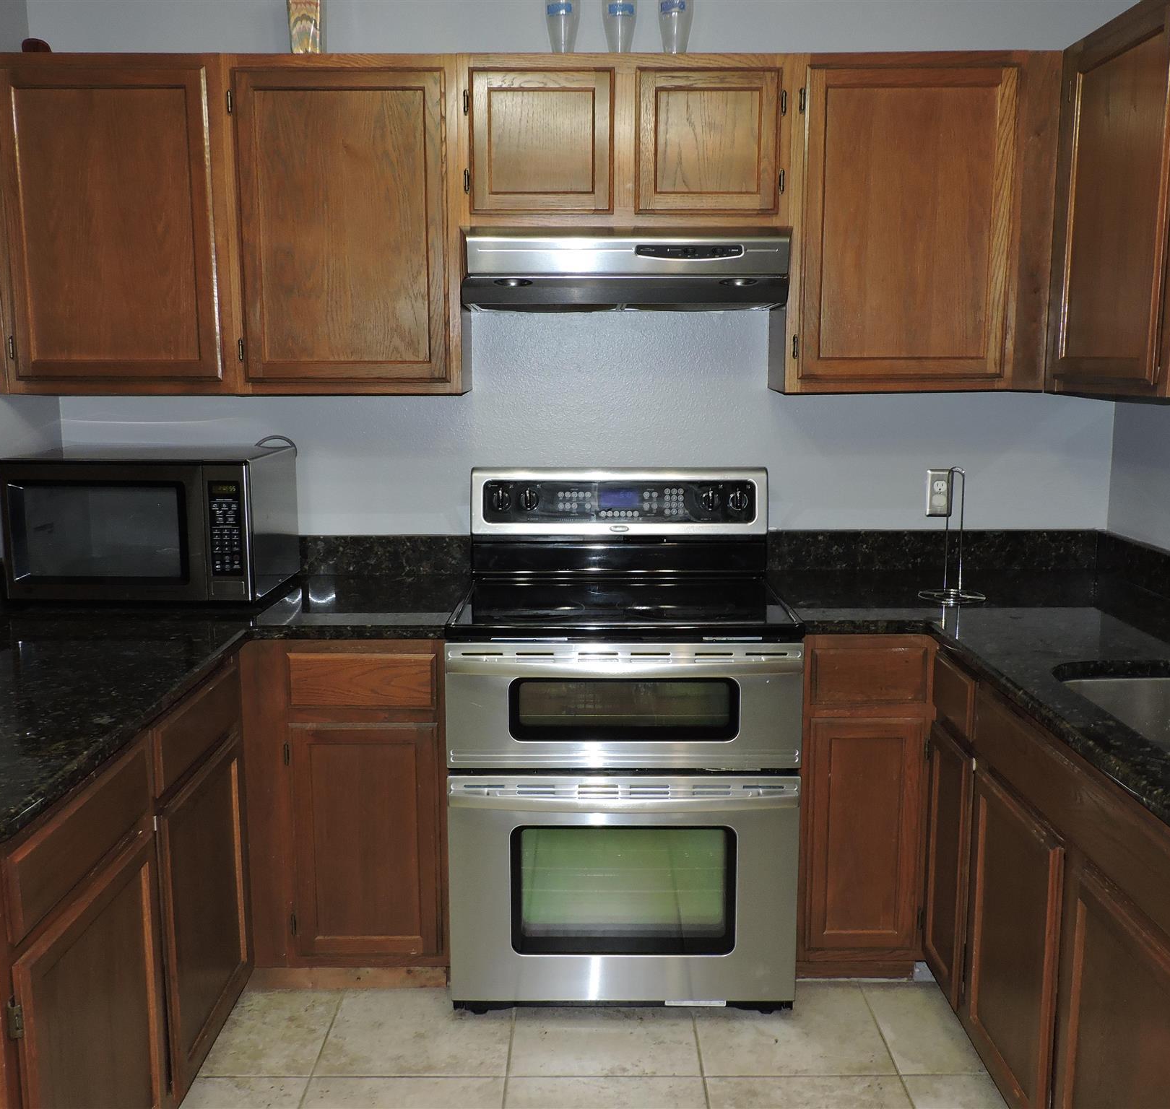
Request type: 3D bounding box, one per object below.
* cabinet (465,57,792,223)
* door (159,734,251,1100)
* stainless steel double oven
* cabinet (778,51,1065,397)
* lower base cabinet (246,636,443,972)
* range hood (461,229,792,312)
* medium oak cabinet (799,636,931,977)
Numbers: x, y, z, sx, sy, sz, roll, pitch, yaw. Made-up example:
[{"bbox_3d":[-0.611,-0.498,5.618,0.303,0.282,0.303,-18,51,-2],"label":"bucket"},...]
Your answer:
[{"bbox_3d":[0.092,-0.964,2.862,0.765,0.382,0.330,0,10,0],"label":"cabinet"},{"bbox_3d":[-0.749,0.688,2.366,0.020,0.550,0.480,0,10,0],"label":"door"},{"bbox_3d":[0.086,0.413,2.888,0.758,1.189,0.695,0,10,0],"label":"stainless steel double oven"},{"bbox_3d":[0.773,-0.780,2.895,0.610,0.760,0.330,0,10,0],"label":"cabinet"},{"bbox_3d":[-0.531,0.537,2.960,0.465,0.825,0.630,0,10,0],"label":"lower base cabinet"},{"bbox_3d":[0.093,-0.676,2.842,0.758,0.179,0.465,0,10,0],"label":"range hood"},{"bbox_3d":[0.624,0.542,2.965,0.305,0.845,0.630,0,10,0],"label":"medium oak cabinet"}]

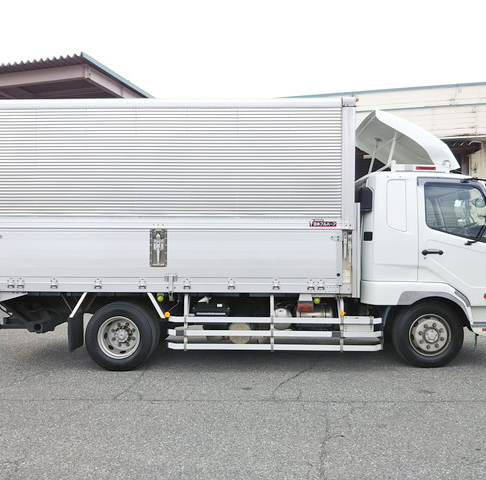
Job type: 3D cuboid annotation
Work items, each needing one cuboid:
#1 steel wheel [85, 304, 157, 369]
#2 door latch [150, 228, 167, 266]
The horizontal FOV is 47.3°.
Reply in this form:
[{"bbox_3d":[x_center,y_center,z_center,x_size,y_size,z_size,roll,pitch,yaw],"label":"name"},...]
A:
[{"bbox_3d":[-1.507,1.197,6.880,0.830,0.830,0.270,0,-1,2],"label":"steel wheel"},{"bbox_3d":[-1.020,0.096,6.690,0.210,0.455,0.060,0,-1,2],"label":"door latch"}]

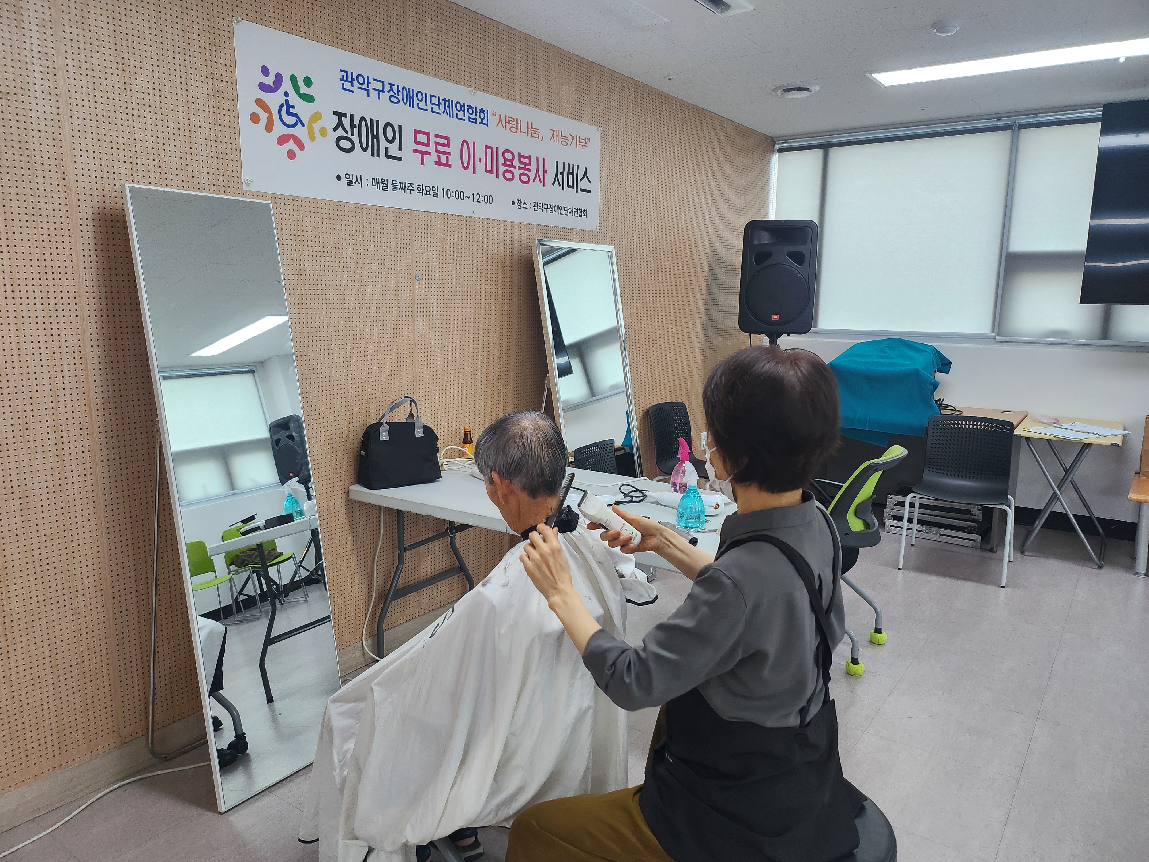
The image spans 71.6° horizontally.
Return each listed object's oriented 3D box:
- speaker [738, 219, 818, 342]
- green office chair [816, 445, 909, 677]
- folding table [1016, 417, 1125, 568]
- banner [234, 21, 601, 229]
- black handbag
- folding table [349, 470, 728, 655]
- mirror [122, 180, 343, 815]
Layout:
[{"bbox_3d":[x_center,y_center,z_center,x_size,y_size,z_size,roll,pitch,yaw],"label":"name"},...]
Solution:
[{"bbox_3d":[1.295,-0.976,5.072,0.440,0.680,0.400,3,10,14],"label":"speaker"},{"bbox_3d":[1.005,0.478,3.289,0.580,0.851,0.530,7,12,34],"label":"green office chair"},{"bbox_3d":[2.849,0.331,4.642,0.505,0.718,0.776,7,12,34],"label":"folding table"},{"bbox_3d":[-0.446,-1.133,3.234,0.020,0.492,1.973,8,12,35],"label":"banner"},{"bbox_3d":[-0.672,0.033,3.029,0.302,0.324,0.140,-7,13,-38],"label":"black handbag"},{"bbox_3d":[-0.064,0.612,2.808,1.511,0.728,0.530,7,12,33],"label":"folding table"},{"bbox_3d":[-1.002,0.176,2.373,0.393,1.714,0.443,7,12,34],"label":"mirror"}]

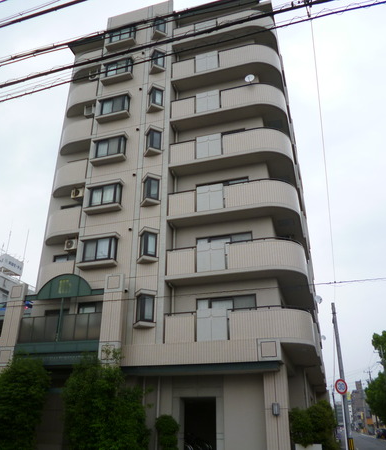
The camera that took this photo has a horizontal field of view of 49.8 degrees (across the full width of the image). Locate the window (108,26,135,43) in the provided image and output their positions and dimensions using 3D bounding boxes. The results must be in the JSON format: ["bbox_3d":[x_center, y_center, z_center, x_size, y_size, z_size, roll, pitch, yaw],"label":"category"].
[{"bbox_3d":[-4.236,-11.481,25.233,1.550,1.140,0.350,-8,-27,15],"label":"window"}]

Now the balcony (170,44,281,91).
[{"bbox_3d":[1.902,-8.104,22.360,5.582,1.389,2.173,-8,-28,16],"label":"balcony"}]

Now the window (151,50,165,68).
[{"bbox_3d":[-1.922,-8.999,22.737,0.784,1.059,0.344,-8,-28,16],"label":"window"}]

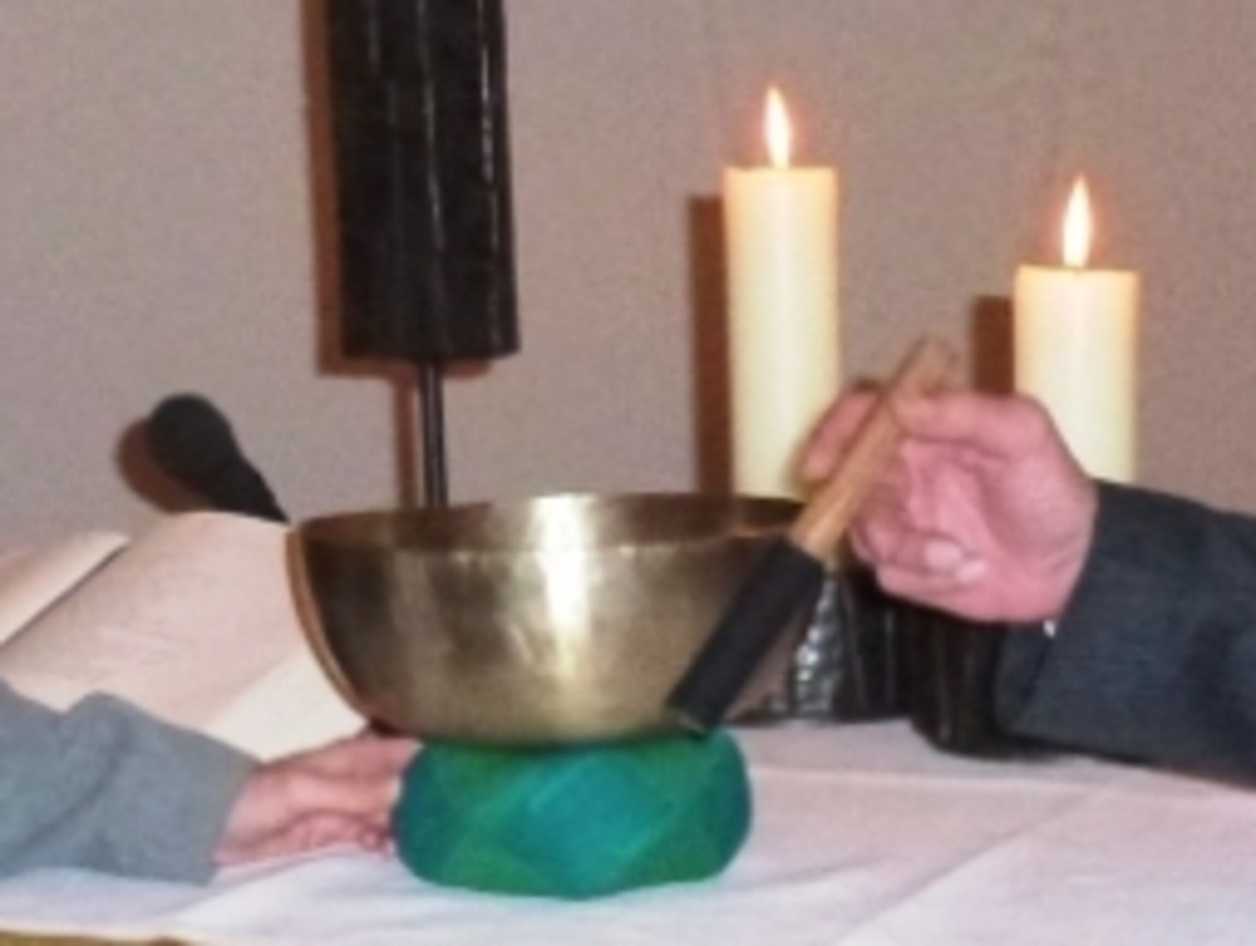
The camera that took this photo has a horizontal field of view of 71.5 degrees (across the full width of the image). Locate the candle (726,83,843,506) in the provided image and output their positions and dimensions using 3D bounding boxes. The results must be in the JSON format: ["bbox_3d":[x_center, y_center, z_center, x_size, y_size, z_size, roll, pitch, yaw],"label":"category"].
[{"bbox_3d":[0.101,-0.105,0.565,0.073,0.290,0.073,-1,4,0],"label":"candle"}]

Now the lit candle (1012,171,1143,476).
[{"bbox_3d":[0.270,-0.069,0.525,0.073,0.220,0.073,-1,4,0],"label":"lit candle"}]

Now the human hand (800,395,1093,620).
[{"bbox_3d":[0.155,0.015,0.420,0.140,0.110,0.090,-2,4,-6],"label":"human hand"}]

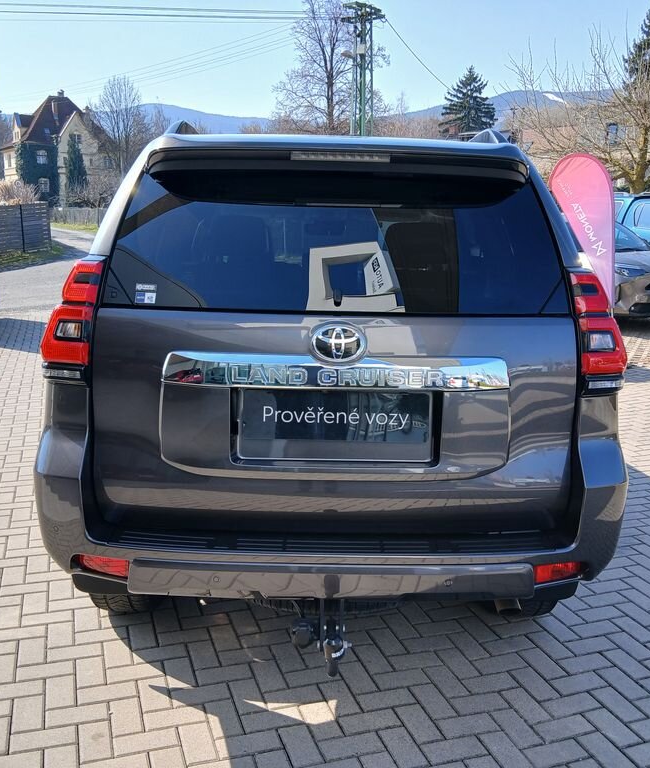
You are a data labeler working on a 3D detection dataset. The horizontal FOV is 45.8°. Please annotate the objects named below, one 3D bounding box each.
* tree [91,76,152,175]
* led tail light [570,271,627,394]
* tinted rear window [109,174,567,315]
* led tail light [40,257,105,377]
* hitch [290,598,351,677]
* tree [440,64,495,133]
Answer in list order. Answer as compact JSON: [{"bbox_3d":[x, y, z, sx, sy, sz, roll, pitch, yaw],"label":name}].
[{"bbox_3d":[-20.740,-23.902,78.000,6.300,14.300,6.300,1,11,0],"label":"tree"},{"bbox_3d":[0.767,-0.151,2.179,0.250,0.360,0.260,1,11,-1],"label":"led tail light"},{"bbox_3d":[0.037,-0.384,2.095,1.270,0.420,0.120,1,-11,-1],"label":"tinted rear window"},{"bbox_3d":[-0.703,-0.178,2.165,0.250,0.360,0.260,1,11,-1],"label":"led tail light"},{"bbox_3d":[-0.014,0.706,2.138,0.170,0.210,0.200,1,11,-1],"label":"hitch"},{"bbox_3d":[10.191,-16.794,55.000,5.000,11.600,5.000,1,11,0],"label":"tree"}]

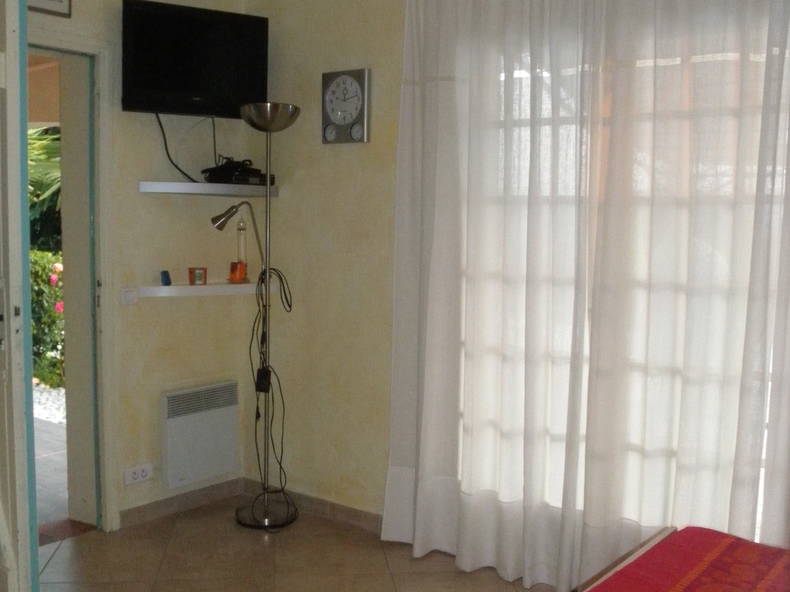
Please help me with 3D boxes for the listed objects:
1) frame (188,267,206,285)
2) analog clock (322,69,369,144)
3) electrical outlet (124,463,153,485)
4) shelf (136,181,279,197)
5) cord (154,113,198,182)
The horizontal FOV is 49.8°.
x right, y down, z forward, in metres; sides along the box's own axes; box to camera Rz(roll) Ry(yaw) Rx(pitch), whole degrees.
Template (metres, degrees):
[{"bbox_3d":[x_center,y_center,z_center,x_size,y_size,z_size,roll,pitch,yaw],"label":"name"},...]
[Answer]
[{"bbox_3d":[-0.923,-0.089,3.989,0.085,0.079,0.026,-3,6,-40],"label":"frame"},{"bbox_3d":[-0.223,-0.849,3.837,0.254,0.320,0.031,4,5,38],"label":"analog clock"},{"bbox_3d":[-1.174,0.819,3.908,0.014,0.078,0.150,4,5,38],"label":"electrical outlet"},{"bbox_3d":[-0.857,-0.497,3.985,0.266,0.047,0.607,4,5,38],"label":"shelf"},{"bbox_3d":[-0.985,-0.666,3.854,0.041,0.286,0.215,4,5,38],"label":"cord"}]

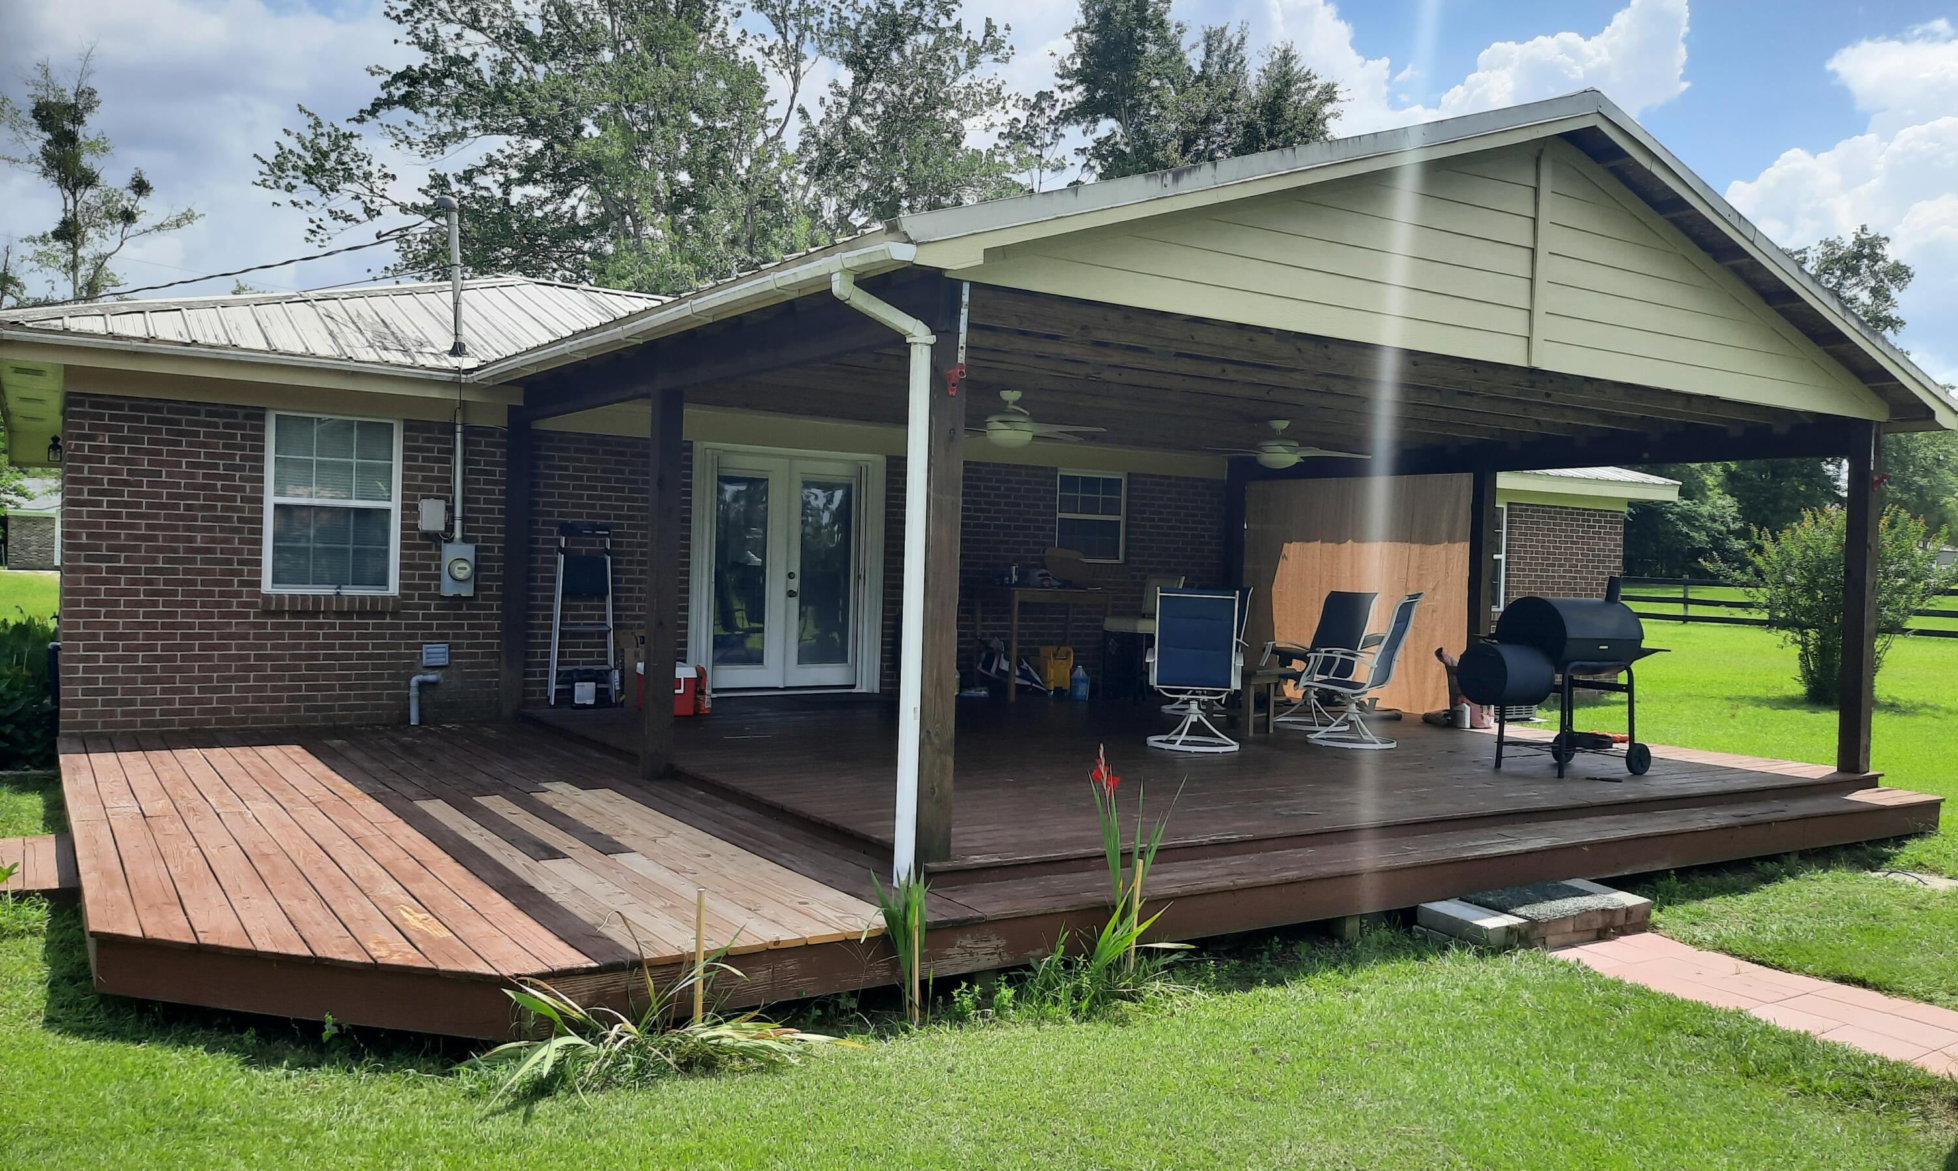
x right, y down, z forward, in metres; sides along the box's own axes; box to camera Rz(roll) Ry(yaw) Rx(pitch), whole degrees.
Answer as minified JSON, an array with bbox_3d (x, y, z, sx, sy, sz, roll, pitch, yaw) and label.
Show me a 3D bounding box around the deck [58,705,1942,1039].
[{"bbox_3d":[0.177,1.284,9.477,10.543,0.377,6.851,2,1,-34],"label":"deck"}]

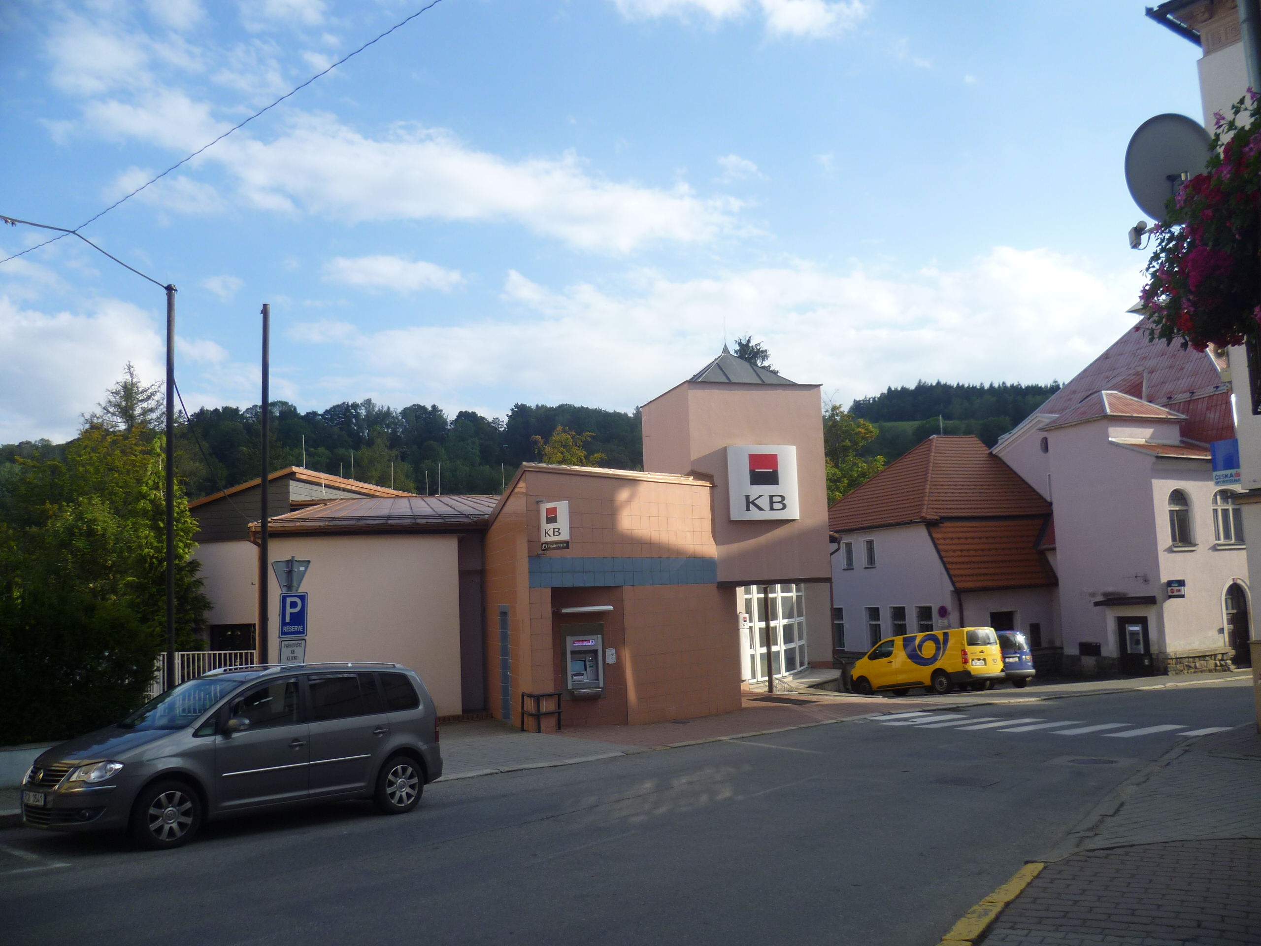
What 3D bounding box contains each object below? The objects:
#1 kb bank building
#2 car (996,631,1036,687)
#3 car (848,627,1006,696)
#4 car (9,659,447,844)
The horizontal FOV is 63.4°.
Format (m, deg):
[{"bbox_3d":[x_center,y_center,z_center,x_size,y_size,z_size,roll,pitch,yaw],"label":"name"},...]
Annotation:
[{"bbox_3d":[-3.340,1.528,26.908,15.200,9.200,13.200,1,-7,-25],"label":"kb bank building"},{"bbox_3d":[11.480,6.480,35.000,1.810,1.840,4.390,3,-12,-32],"label":"car"},{"bbox_3d":[9.500,6.230,33.400,1.950,1.930,5.280,3,-12,-34],"label":"car"},{"bbox_3d":[-4.150,2.950,11.200,1.820,1.650,4.400,-7,-11,40],"label":"car"}]

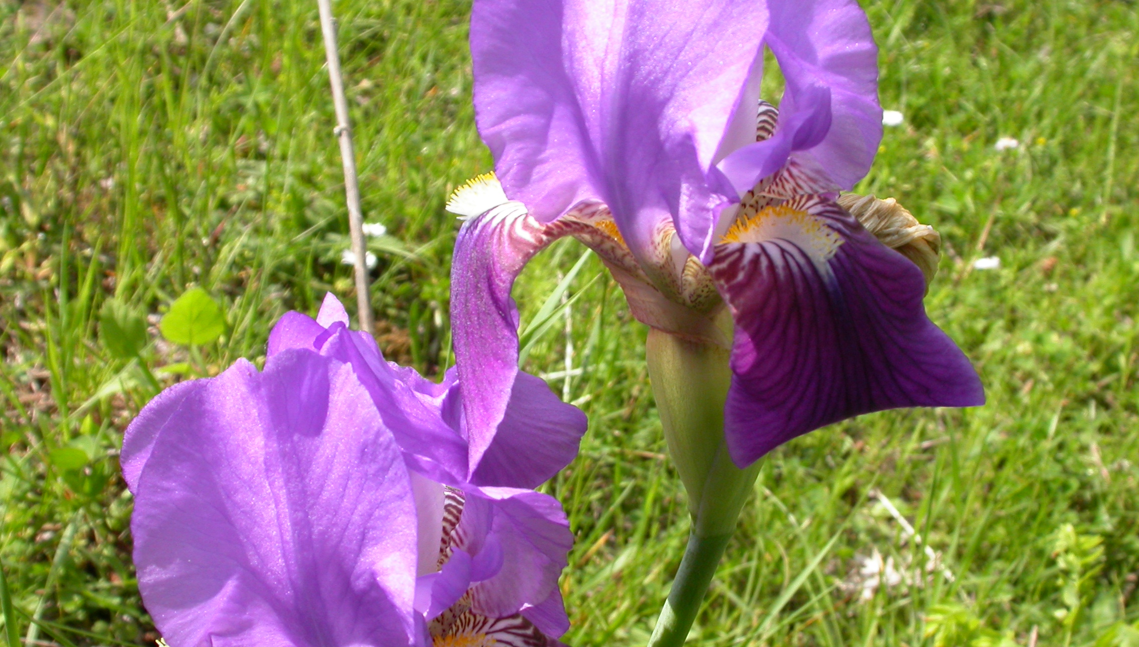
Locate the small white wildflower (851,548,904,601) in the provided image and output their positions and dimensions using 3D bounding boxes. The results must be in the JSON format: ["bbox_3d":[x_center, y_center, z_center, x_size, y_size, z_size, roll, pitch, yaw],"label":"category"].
[{"bbox_3d":[0.169,0.137,1.080,0.029,0.019,0.026,0,32,0],"label":"small white wildflower"}]

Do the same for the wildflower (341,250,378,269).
[{"bbox_3d":[-0.144,-0.044,1.350,0.025,0.009,0.022,0,32,0],"label":"wildflower"}]

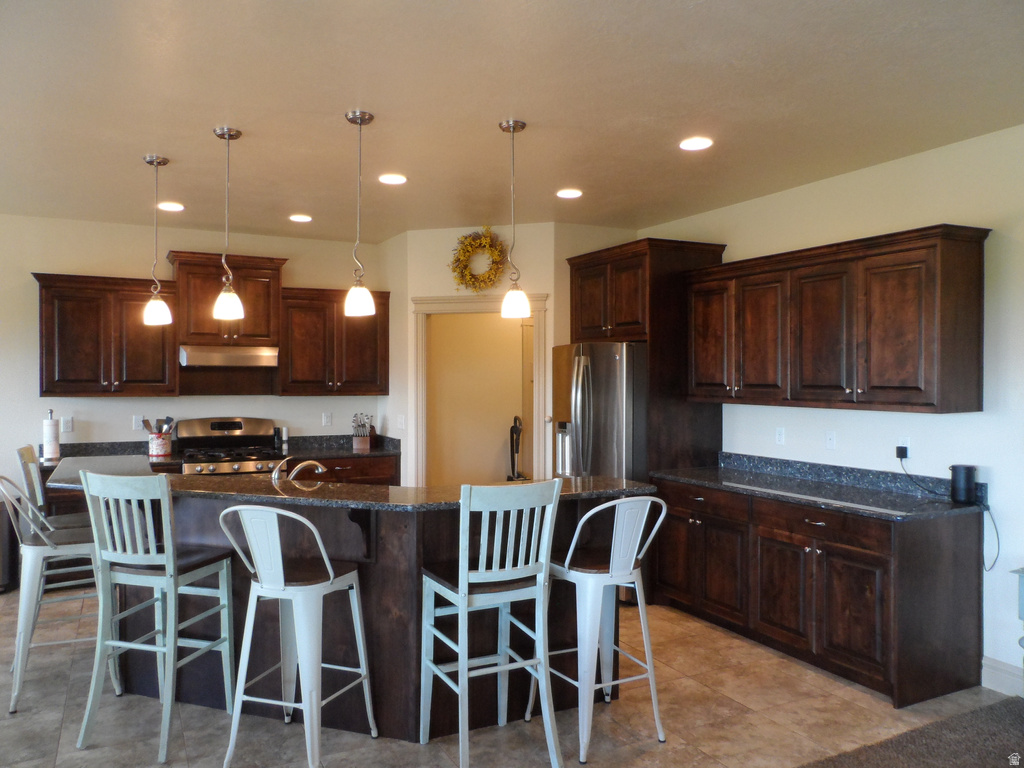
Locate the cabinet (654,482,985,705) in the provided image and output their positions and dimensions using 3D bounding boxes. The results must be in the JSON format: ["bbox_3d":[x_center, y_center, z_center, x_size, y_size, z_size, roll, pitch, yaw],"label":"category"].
[{"bbox_3d":[1.634,1.044,4.143,0.645,0.885,1.746,-1,1,-28],"label":"cabinet"}]

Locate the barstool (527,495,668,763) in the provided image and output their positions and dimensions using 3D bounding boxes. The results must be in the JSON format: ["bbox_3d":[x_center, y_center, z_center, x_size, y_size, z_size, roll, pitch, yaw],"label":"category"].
[{"bbox_3d":[0.373,1.000,3.136,0.440,1.070,0.460,0,1,-29],"label":"barstool"}]

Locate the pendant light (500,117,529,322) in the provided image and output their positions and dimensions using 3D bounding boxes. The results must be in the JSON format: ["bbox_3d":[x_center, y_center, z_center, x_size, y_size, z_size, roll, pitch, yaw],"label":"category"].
[{"bbox_3d":[0.006,-0.792,3.481,0.142,0.947,0.142,0,1,0],"label":"pendant light"}]

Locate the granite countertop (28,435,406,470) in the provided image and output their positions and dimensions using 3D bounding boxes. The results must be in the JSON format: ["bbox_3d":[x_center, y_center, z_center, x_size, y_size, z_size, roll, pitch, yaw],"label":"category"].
[{"bbox_3d":[-2.270,0.548,5.811,2.680,0.155,0.665,0,1,-25],"label":"granite countertop"}]

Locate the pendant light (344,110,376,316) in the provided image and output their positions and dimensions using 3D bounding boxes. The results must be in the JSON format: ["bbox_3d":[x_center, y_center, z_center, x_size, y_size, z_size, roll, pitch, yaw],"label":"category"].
[{"bbox_3d":[-0.721,-0.792,3.367,0.142,0.950,0.142,0,1,-29],"label":"pendant light"}]

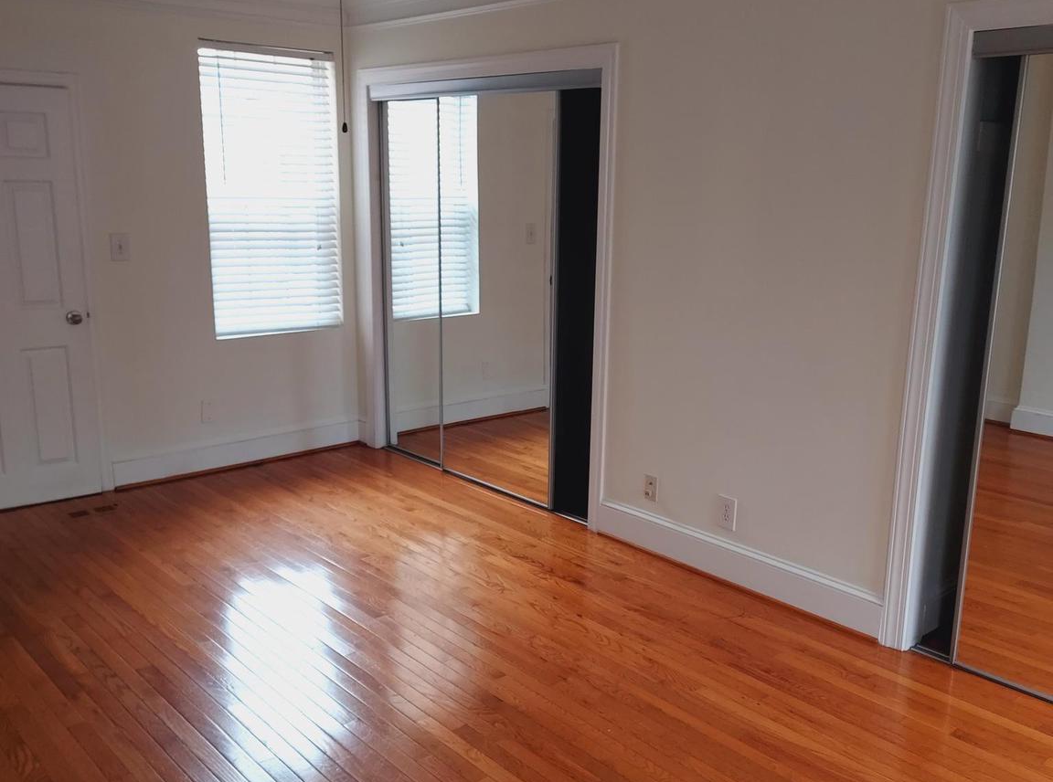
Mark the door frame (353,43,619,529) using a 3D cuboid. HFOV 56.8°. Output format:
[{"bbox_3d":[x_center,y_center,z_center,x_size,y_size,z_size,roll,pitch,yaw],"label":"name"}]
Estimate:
[{"bbox_3d":[-0.264,-0.589,5.121,0.120,2.195,2.020,-11,17,-41],"label":"door frame"}]

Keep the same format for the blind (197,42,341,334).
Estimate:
[{"bbox_3d":[-1.392,-1.078,5.411,0.780,1.525,0.055,-11,17,-41],"label":"blind"}]

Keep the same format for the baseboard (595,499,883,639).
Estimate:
[{"bbox_3d":[0.828,0.713,4.091,0.027,0.151,1.430,-11,17,-41],"label":"baseboard"}]

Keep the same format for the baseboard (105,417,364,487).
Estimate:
[{"bbox_3d":[-1.584,0.328,5.547,1.495,0.159,0.027,-11,17,-41],"label":"baseboard"}]

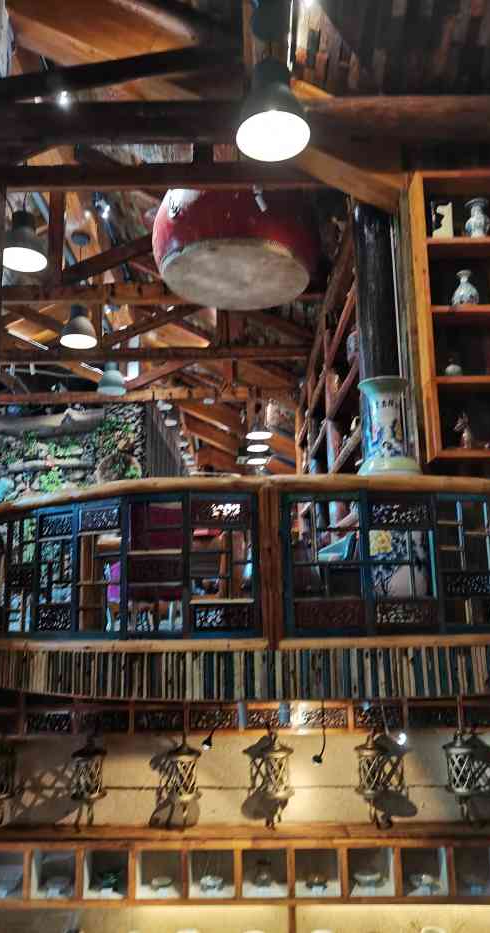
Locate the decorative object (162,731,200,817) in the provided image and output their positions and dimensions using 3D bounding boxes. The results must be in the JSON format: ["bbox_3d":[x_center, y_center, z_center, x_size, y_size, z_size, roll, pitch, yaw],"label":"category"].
[{"bbox_3d":[-0.382,1.908,4.313,0.210,0.500,0.210,-1,-11,0],"label":"decorative object"}]

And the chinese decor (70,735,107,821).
[{"bbox_3d":[-0.960,1.925,4.311,0.210,0.500,0.210,-1,-11,0],"label":"chinese decor"}]

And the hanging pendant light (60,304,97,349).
[{"bbox_3d":[-1.634,-1.388,6.900,0.360,0.370,0.360,-1,-11,0],"label":"hanging pendant light"}]

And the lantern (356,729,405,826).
[{"bbox_3d":[0.795,1.919,4.305,0.235,0.541,0.259,-1,-11,0],"label":"lantern"}]

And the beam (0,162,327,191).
[{"bbox_3d":[-0.600,-2.215,5.354,2.500,0.170,0.140,-1,-11,0],"label":"beam"}]

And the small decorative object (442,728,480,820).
[{"bbox_3d":[1.333,1.901,4.307,0.235,0.530,0.259,-1,-11,0],"label":"small decorative object"}]

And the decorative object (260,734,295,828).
[{"bbox_3d":[0.194,1.924,4.308,0.210,0.570,0.210,-1,-11,0],"label":"decorative object"}]

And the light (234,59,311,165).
[{"bbox_3d":[0.145,-1.970,3.827,0.400,0.390,0.400,-1,-11,0],"label":"light"}]

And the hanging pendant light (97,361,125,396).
[{"bbox_3d":[-1.853,-1.246,9.790,0.400,0.400,0.400,-1,-11,0],"label":"hanging pendant light"}]

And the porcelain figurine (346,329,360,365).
[{"bbox_3d":[0.952,-1.029,6.011,0.180,0.310,0.180,-1,-11,0],"label":"porcelain figurine"}]

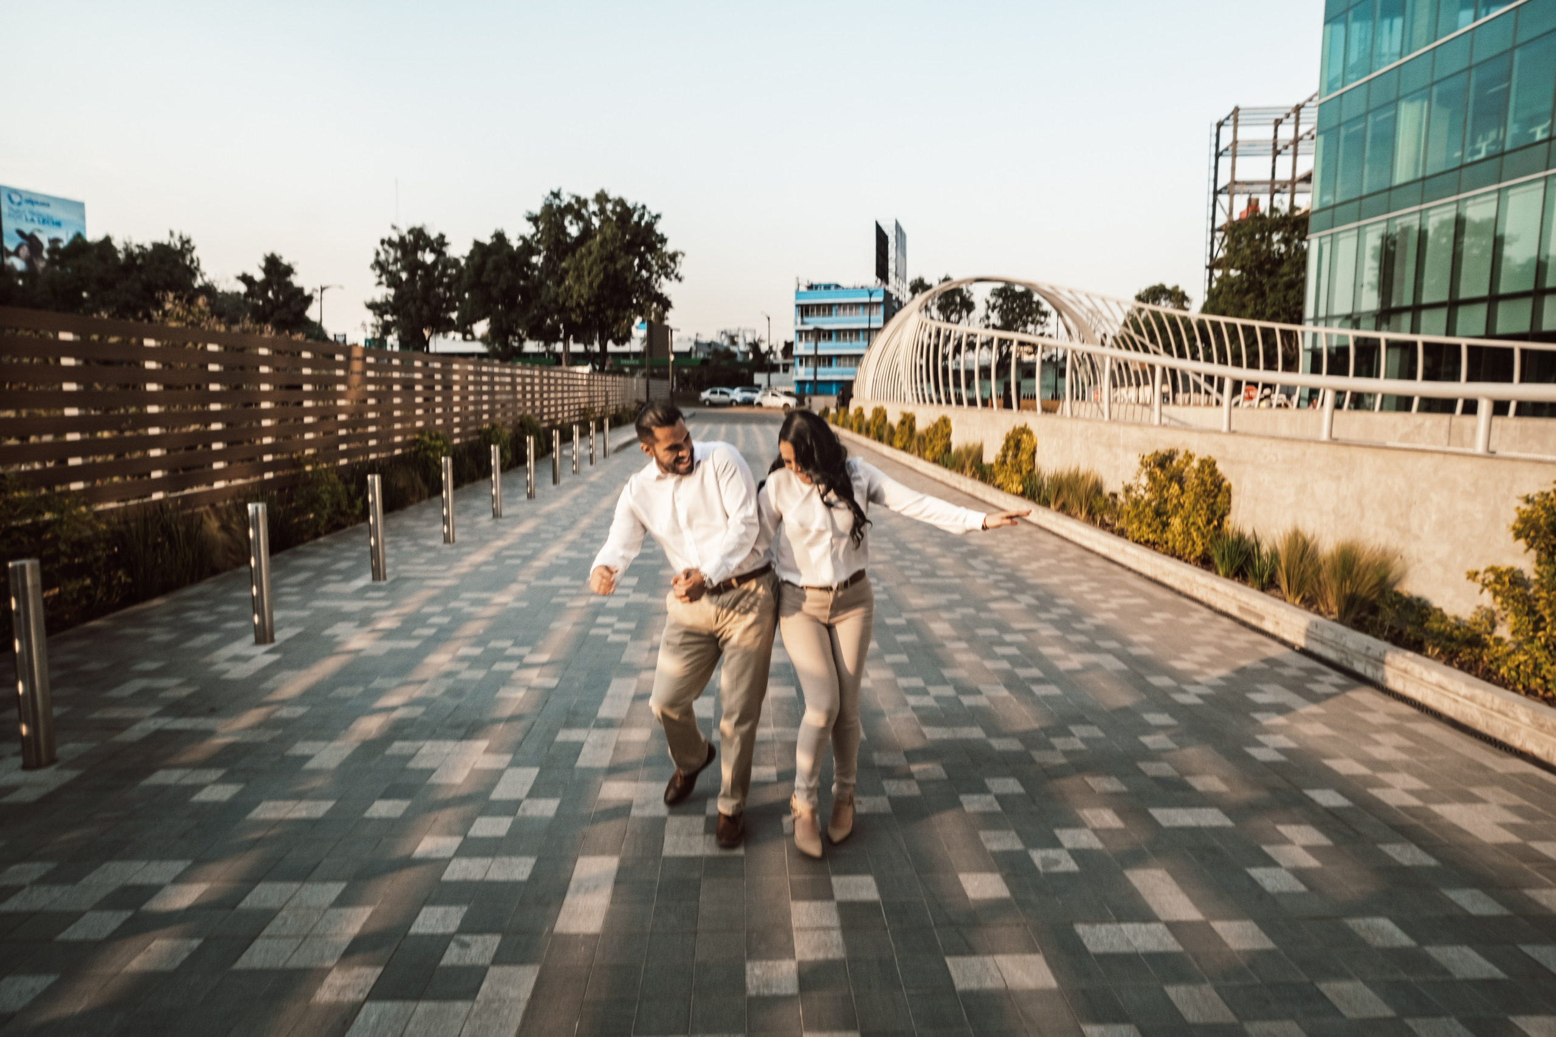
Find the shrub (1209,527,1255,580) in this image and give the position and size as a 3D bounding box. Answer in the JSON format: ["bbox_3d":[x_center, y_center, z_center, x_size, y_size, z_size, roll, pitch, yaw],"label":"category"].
[{"bbox_3d":[3.779,0.293,7.195,0.400,0.440,0.420,0,8,-2],"label":"shrub"}]

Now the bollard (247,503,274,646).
[{"bbox_3d":[-3.292,0.359,5.505,0.103,0.900,0.103,1,6,-3],"label":"bollard"}]

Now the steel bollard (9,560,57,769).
[{"bbox_3d":[-3.212,0.632,3.725,0.103,0.900,0.103,1,6,-3],"label":"steel bollard"}]

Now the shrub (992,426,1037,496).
[{"bbox_3d":[3.501,-0.854,12.800,0.580,1.000,0.580,1,6,-3],"label":"shrub"}]

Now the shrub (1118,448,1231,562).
[{"bbox_3d":[3.756,-0.126,8.180,0.950,1.020,1.150,0,8,-2],"label":"shrub"}]

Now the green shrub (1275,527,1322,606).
[{"bbox_3d":[3.834,0.358,6.377,0.380,0.580,0.380,0,8,-2],"label":"green shrub"}]

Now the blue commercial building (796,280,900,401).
[{"bbox_3d":[8.333,-20.345,101.779,10.173,12.651,11.000,2,9,16],"label":"blue commercial building"}]

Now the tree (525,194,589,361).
[{"bbox_3d":[-11.779,-11.906,48.000,5.400,12.200,5.400,1,6,-3],"label":"tree"}]

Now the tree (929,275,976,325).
[{"bbox_3d":[13.273,-13.622,66.704,4.100,10.032,4.100,0,9,0],"label":"tree"}]

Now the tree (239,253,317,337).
[{"bbox_3d":[-29.481,-10.828,50.946,4.700,9.304,4.700,0,9,0],"label":"tree"}]

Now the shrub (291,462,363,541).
[{"bbox_3d":[-5.449,-0.205,10.444,0.800,0.920,0.950,0,8,-2],"label":"shrub"}]

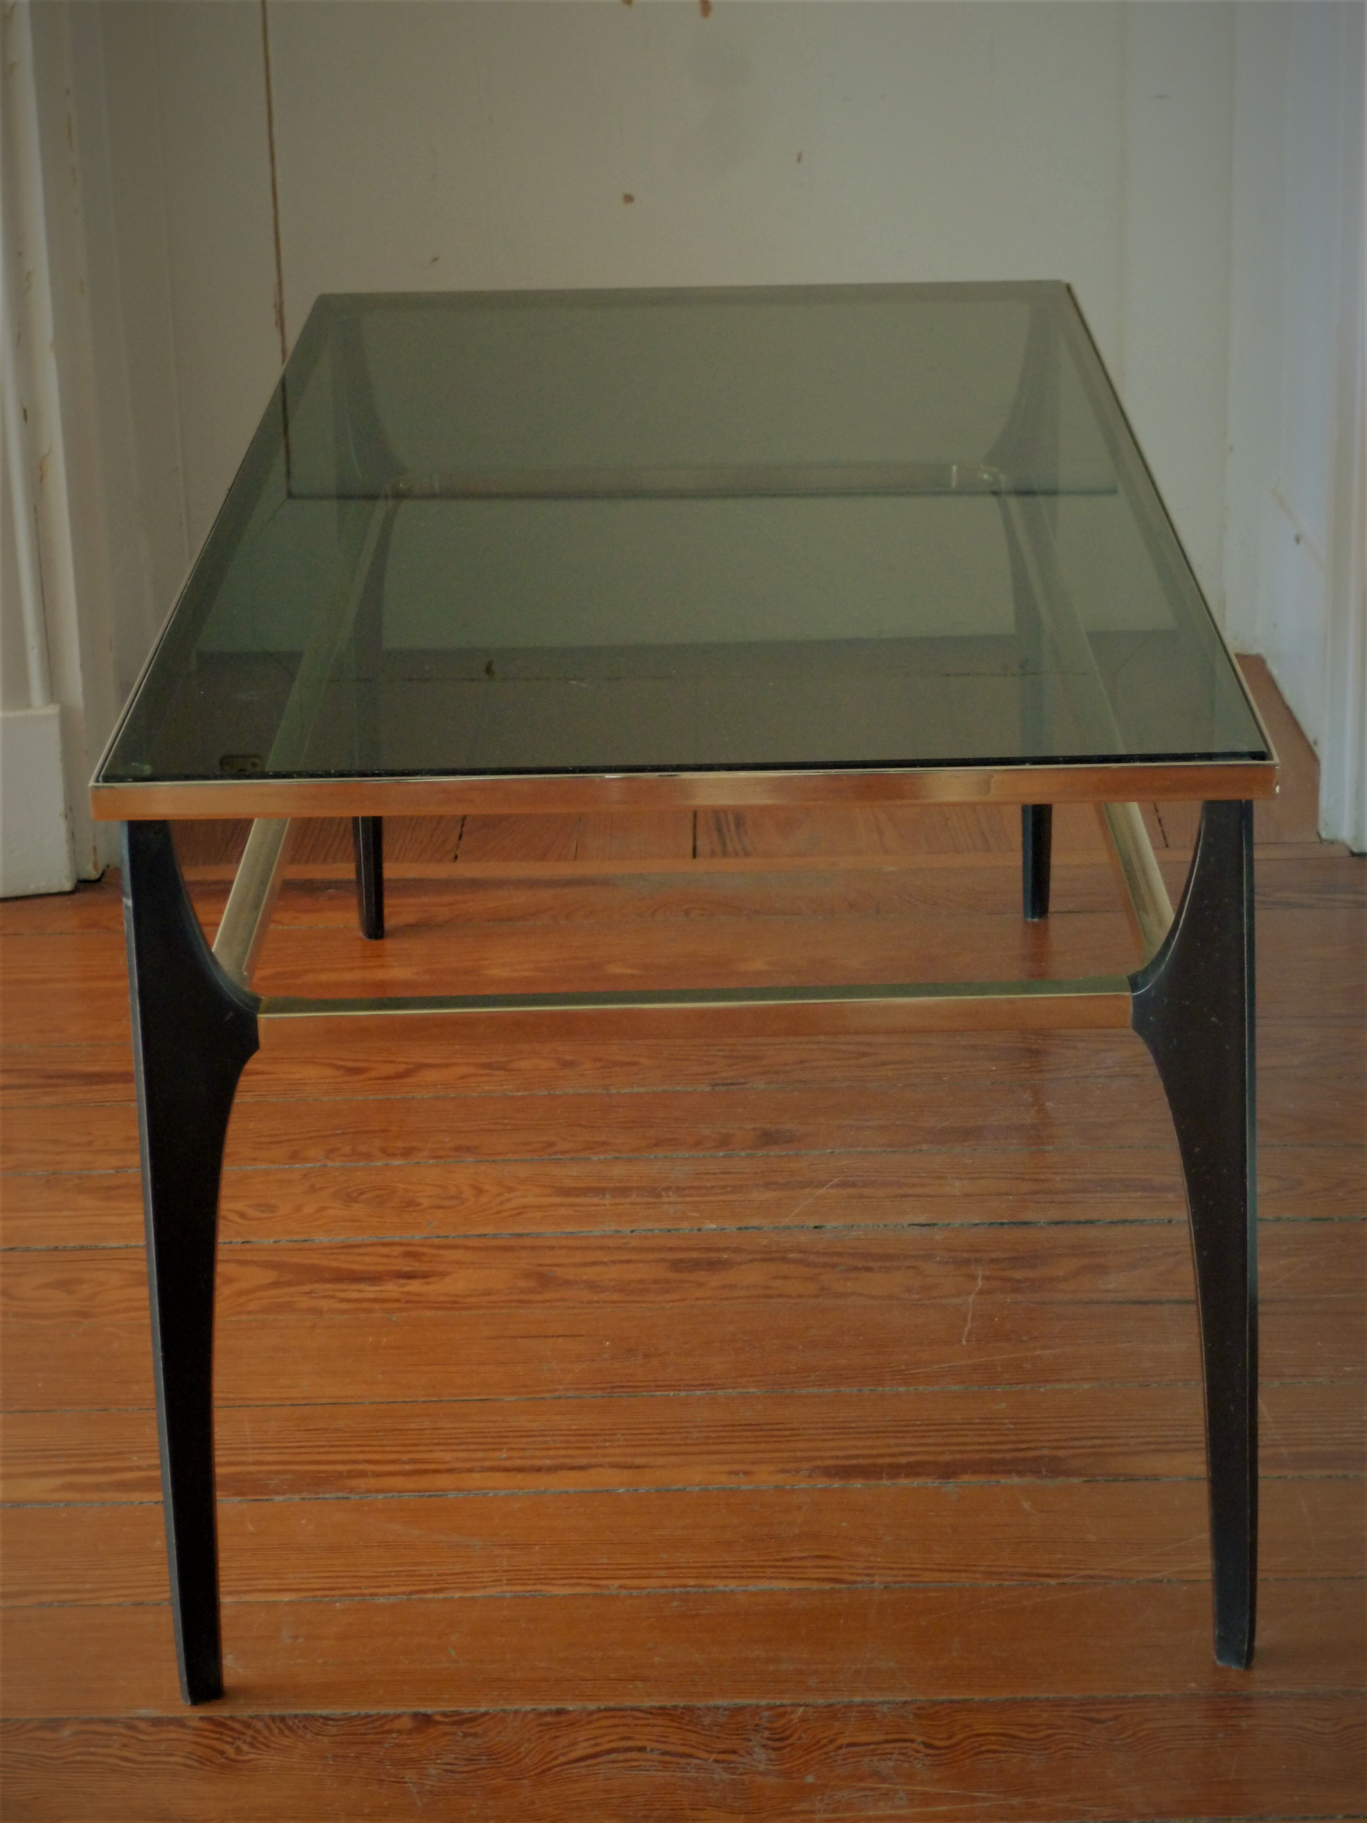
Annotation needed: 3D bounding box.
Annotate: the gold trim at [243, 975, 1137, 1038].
[{"bbox_3d":[0.005,0.043,1.628,0.367,0.016,0.020,-2,20,1],"label":"gold trim"}]

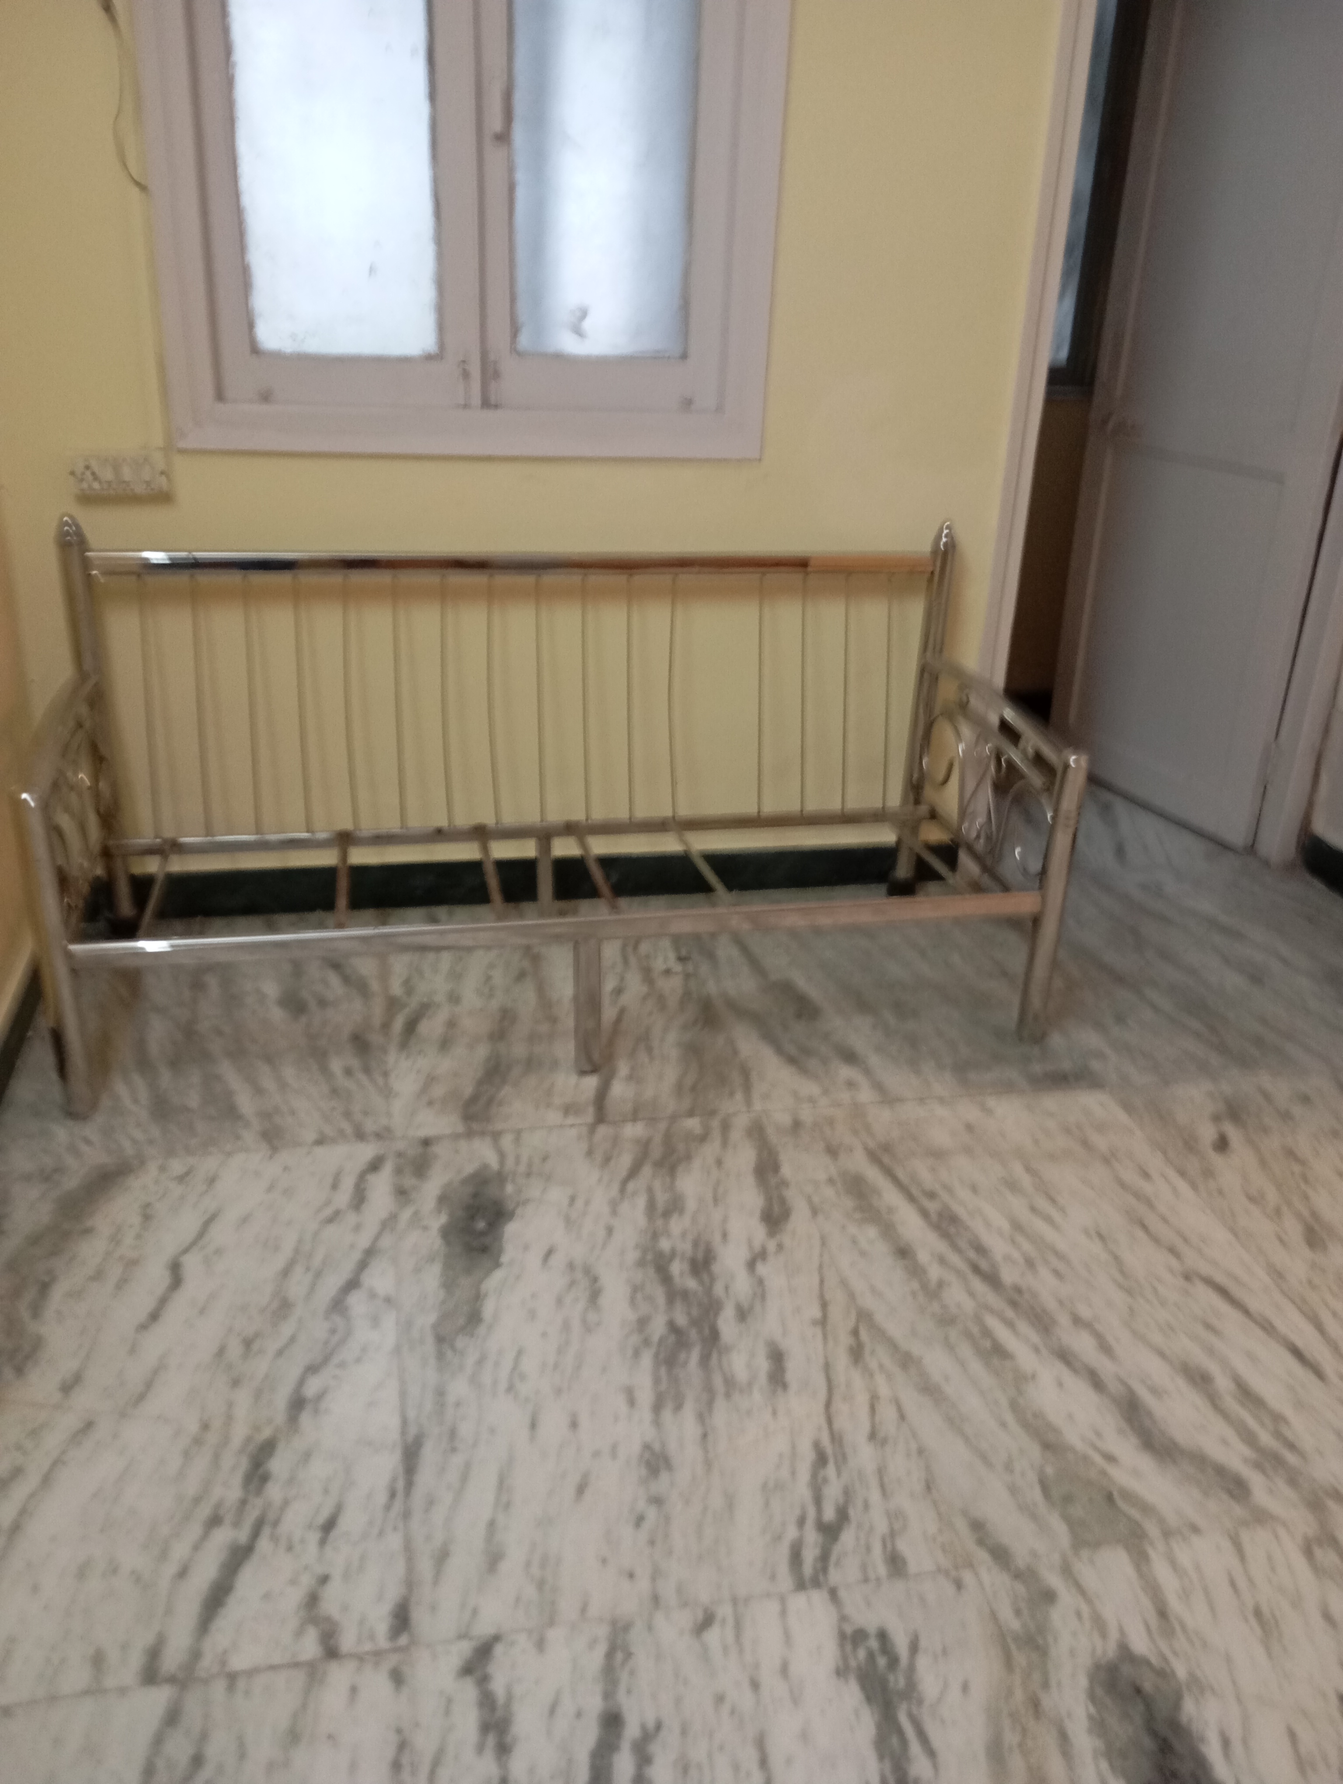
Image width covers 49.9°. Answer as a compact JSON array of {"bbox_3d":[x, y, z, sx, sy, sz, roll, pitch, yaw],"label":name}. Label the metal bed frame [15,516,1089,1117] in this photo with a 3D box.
[{"bbox_3d":[-0.217,-0.224,2.884,1.869,0.900,0.764,-3,24,-13],"label":"metal bed frame"}]

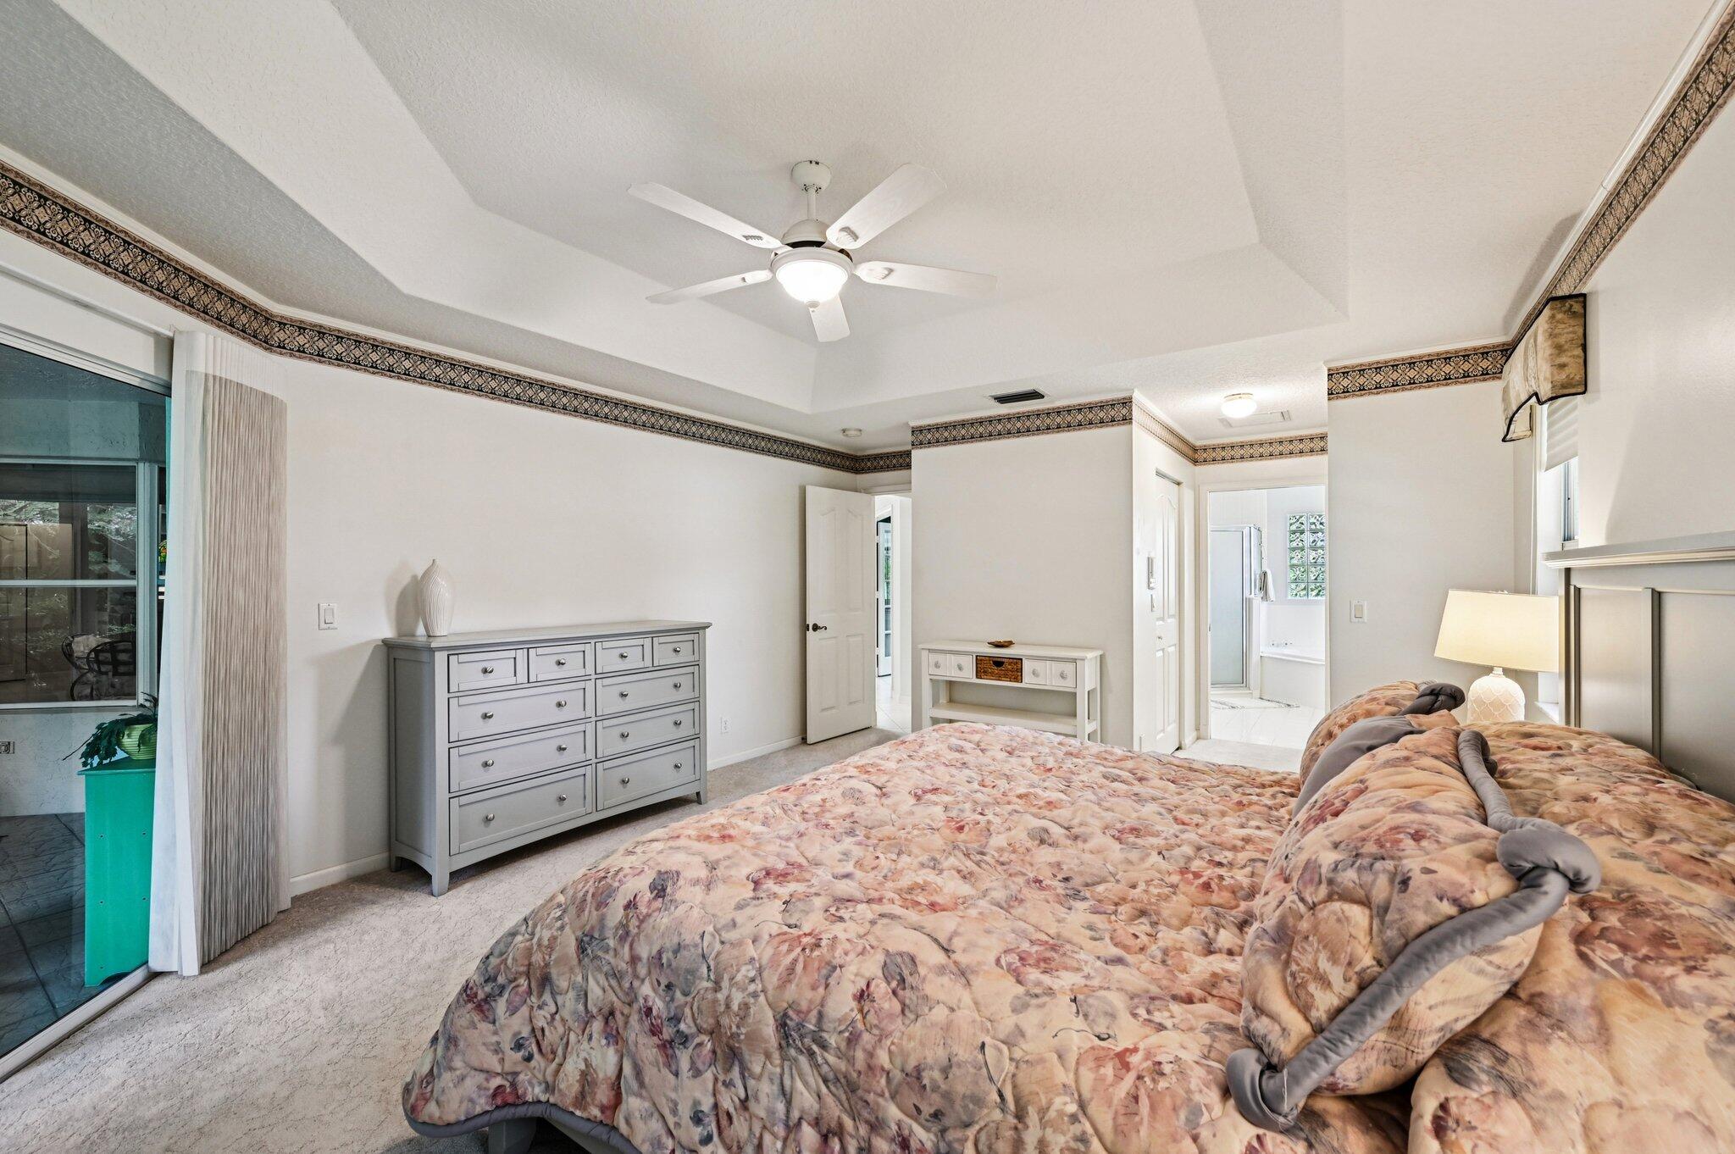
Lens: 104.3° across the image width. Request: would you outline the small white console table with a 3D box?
[{"bbox_3d":[0.889,0.892,4.277,1.100,0.866,0.370,0,0,36],"label":"small white console table"}]

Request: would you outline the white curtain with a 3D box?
[{"bbox_3d":[-2.326,0.246,2.450,0.170,2.120,0.480,0,0,-9],"label":"white curtain"}]

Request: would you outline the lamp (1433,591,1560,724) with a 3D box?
[{"bbox_3d":[2.070,0.327,2.206,0.335,0.550,0.335,0,0,36],"label":"lamp"}]

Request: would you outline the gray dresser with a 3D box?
[{"bbox_3d":[-1.531,0.802,3.484,0.475,1.040,1.490,0,0,36],"label":"gray dresser"}]

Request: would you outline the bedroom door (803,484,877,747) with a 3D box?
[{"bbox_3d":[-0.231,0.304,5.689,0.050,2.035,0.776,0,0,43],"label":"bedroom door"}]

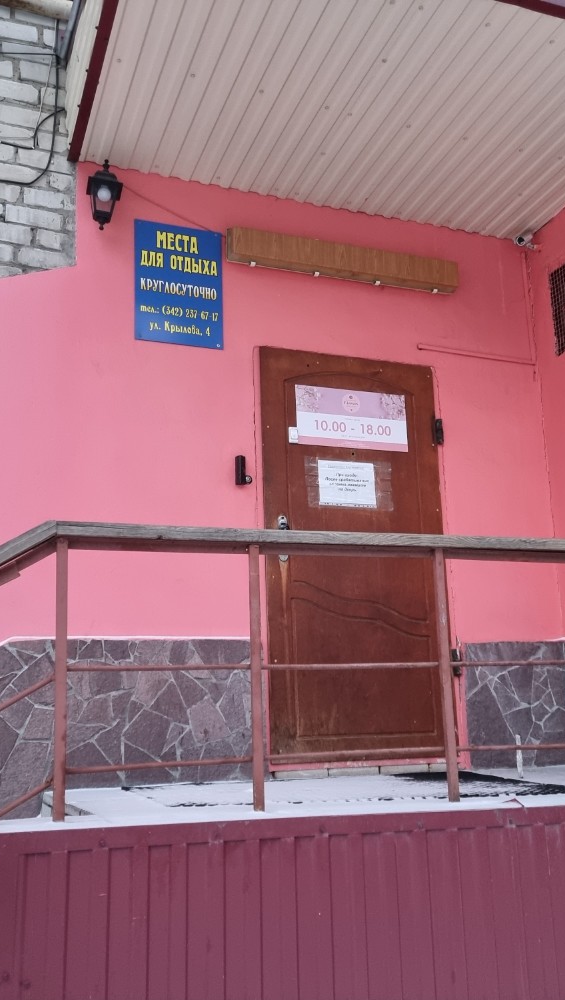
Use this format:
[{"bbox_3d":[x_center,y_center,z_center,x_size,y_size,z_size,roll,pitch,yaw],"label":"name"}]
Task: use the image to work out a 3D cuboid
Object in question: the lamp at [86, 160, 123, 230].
[{"bbox_3d":[-0.807,-1.352,4.152,0.155,0.337,0.200,4,-13,-21],"label":"lamp"}]

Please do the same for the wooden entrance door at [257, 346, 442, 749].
[{"bbox_3d":[0.356,0.239,4.402,0.940,1.935,0.070,4,-13,-21],"label":"wooden entrance door"}]

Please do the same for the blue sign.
[{"bbox_3d":[-0.479,-1.001,4.298,0.416,0.594,0.020,4,-13,-21],"label":"blue sign"}]

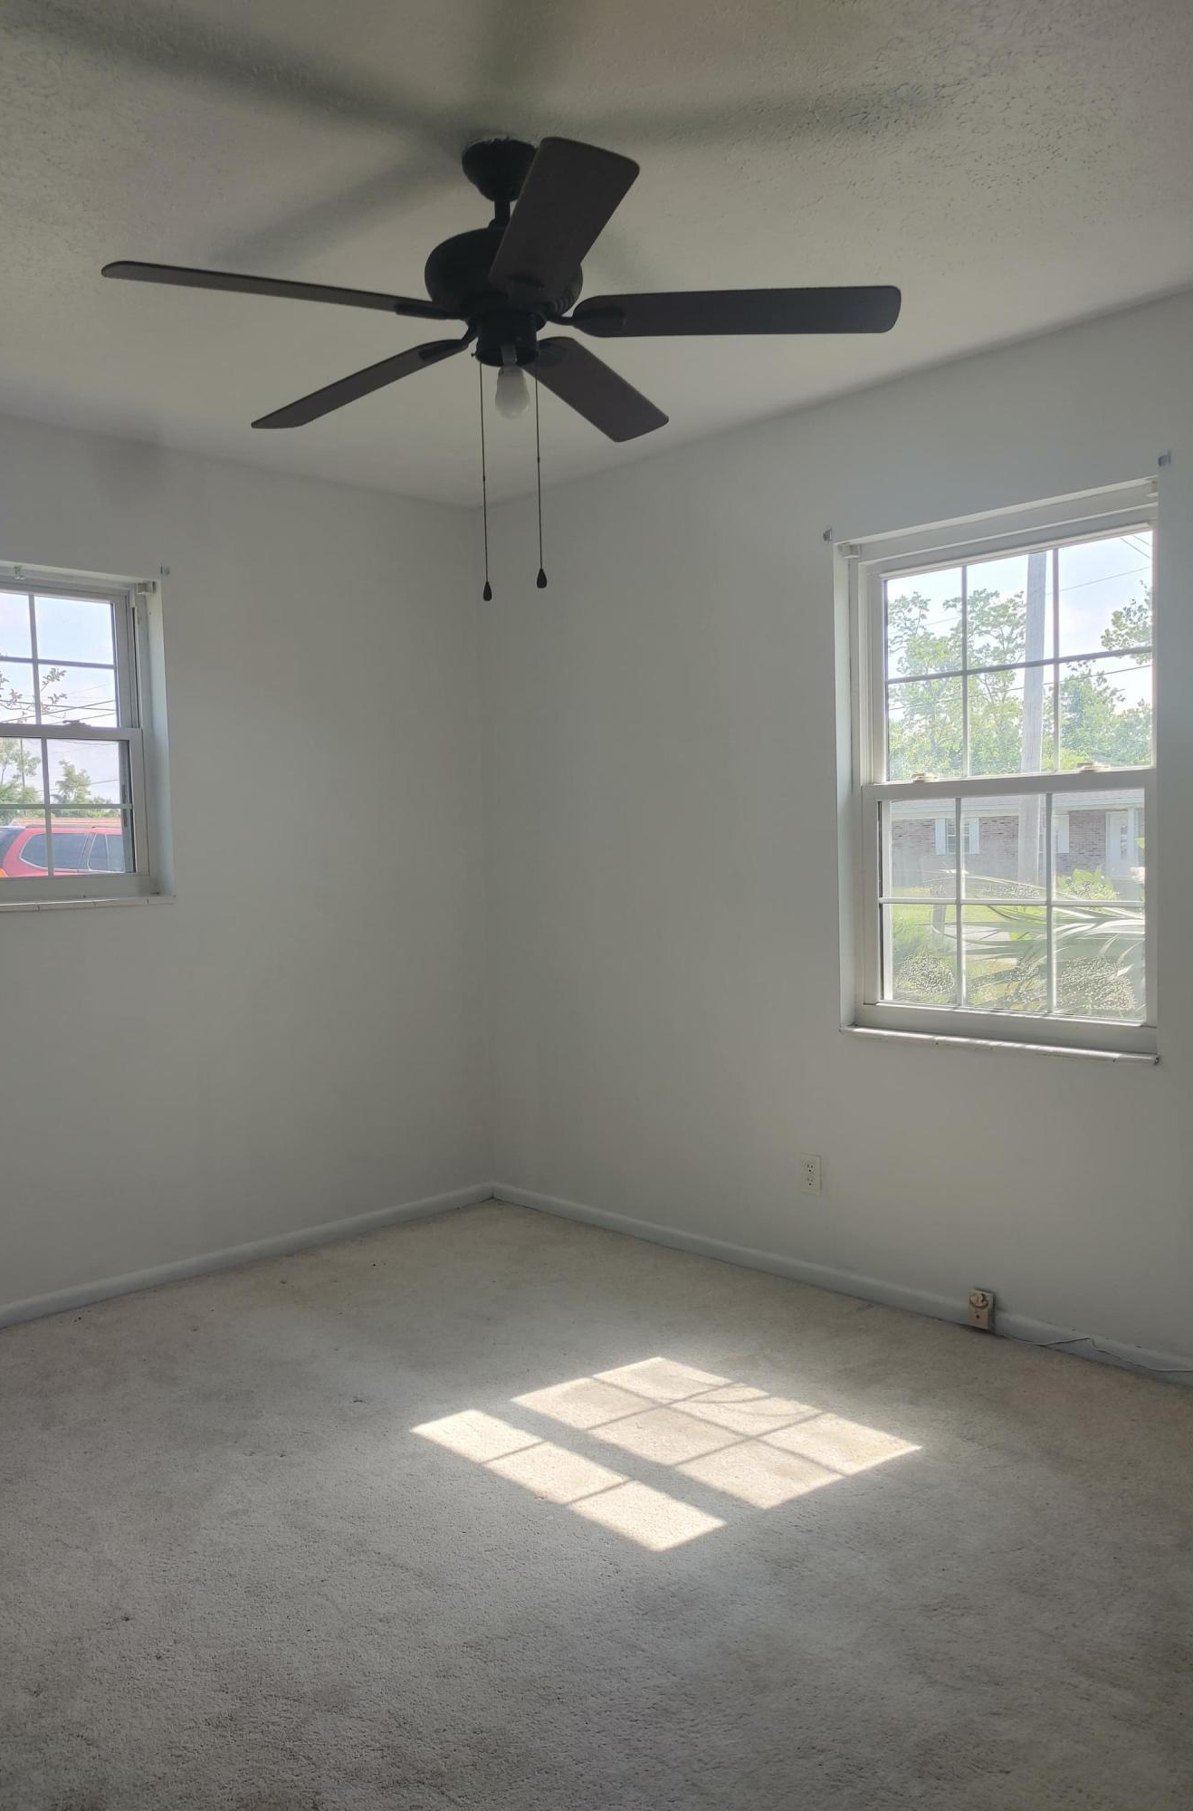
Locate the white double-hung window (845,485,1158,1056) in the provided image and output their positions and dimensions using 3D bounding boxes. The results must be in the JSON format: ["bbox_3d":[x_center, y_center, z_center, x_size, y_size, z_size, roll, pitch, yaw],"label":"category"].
[{"bbox_3d":[1.040,-0.319,3.450,0.090,1.315,0.881,-4,3,-43],"label":"white double-hung window"}]

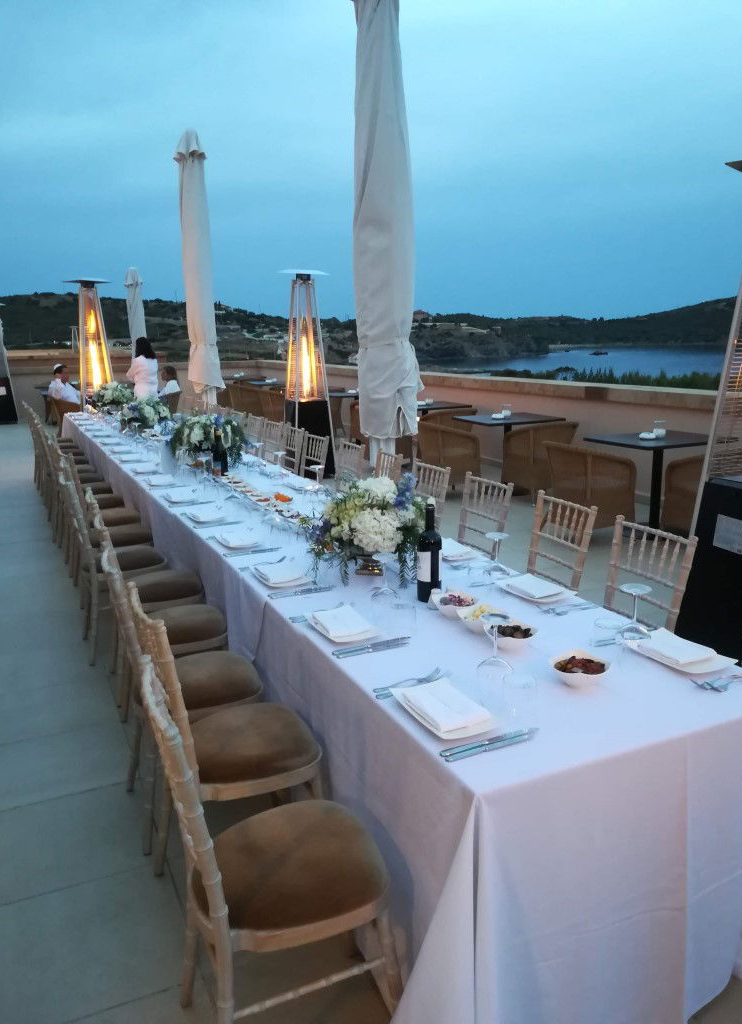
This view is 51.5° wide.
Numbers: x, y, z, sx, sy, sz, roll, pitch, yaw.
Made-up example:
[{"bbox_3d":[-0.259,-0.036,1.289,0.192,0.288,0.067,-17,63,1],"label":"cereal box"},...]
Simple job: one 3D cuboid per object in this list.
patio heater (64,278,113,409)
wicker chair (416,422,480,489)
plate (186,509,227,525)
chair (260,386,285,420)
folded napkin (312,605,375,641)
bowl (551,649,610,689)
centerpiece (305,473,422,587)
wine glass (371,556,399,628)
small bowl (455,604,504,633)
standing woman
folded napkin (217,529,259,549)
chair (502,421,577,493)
[{"bbox_3d":[-3.501,-1.730,9.761,0.570,2.320,0.570,-6,14,-25],"label":"patio heater"},{"bbox_3d":[0.821,-0.558,7.787,0.570,0.780,0.570,-6,14,-25],"label":"wicker chair"},{"bbox_3d":[-0.750,0.024,3.524,0.150,0.023,0.240,-5,14,-26],"label":"plate"},{"bbox_3d":[-1.620,-1.710,13.103,0.680,0.800,0.650,-6,14,-25],"label":"chair"},{"bbox_3d":[-0.089,0.308,2.154,0.122,0.022,0.185,-6,14,-26],"label":"folded napkin"},{"bbox_3d":[0.503,0.382,1.837,0.125,0.062,0.125,-5,14,-26],"label":"bowl"},{"bbox_3d":[-0.024,0.038,2.662,0.400,0.345,0.390,0,13,0],"label":"centerpiece"},{"bbox_3d":[0.045,0.222,2.228,0.080,0.200,0.080,1,12,0],"label":"wine glass"},{"bbox_3d":[0.306,0.305,2.136,0.107,0.056,0.113,-6,14,-26],"label":"small bowl"},{"bbox_3d":[-3.328,-1.747,11.300,0.500,1.630,0.360,-4,13,-18],"label":"standing woman"},{"bbox_3d":[-0.529,0.102,3.042,0.125,0.025,0.180,-6,14,-25],"label":"folded napkin"},{"bbox_3d":[1.688,-0.506,7.506,0.570,0.780,0.580,-6,14,-25],"label":"chair"}]

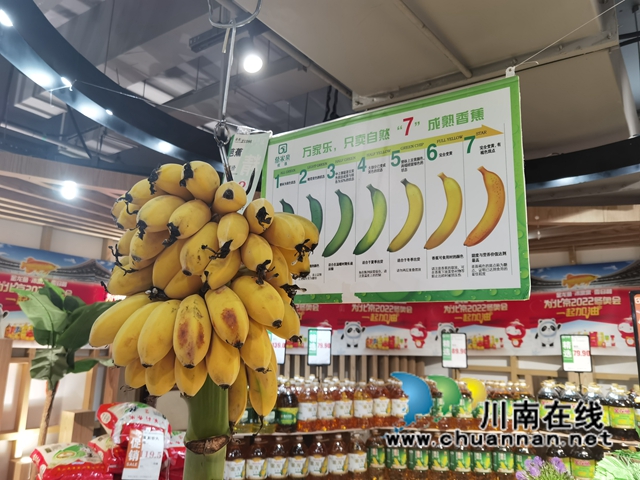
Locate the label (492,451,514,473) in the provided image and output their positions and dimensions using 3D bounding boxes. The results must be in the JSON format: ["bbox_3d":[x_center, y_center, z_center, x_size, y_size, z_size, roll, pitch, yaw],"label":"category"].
[{"bbox_3d":[1.125,1.360,3.060,0.127,0.125,0.030,0,-12,6],"label":"label"}]

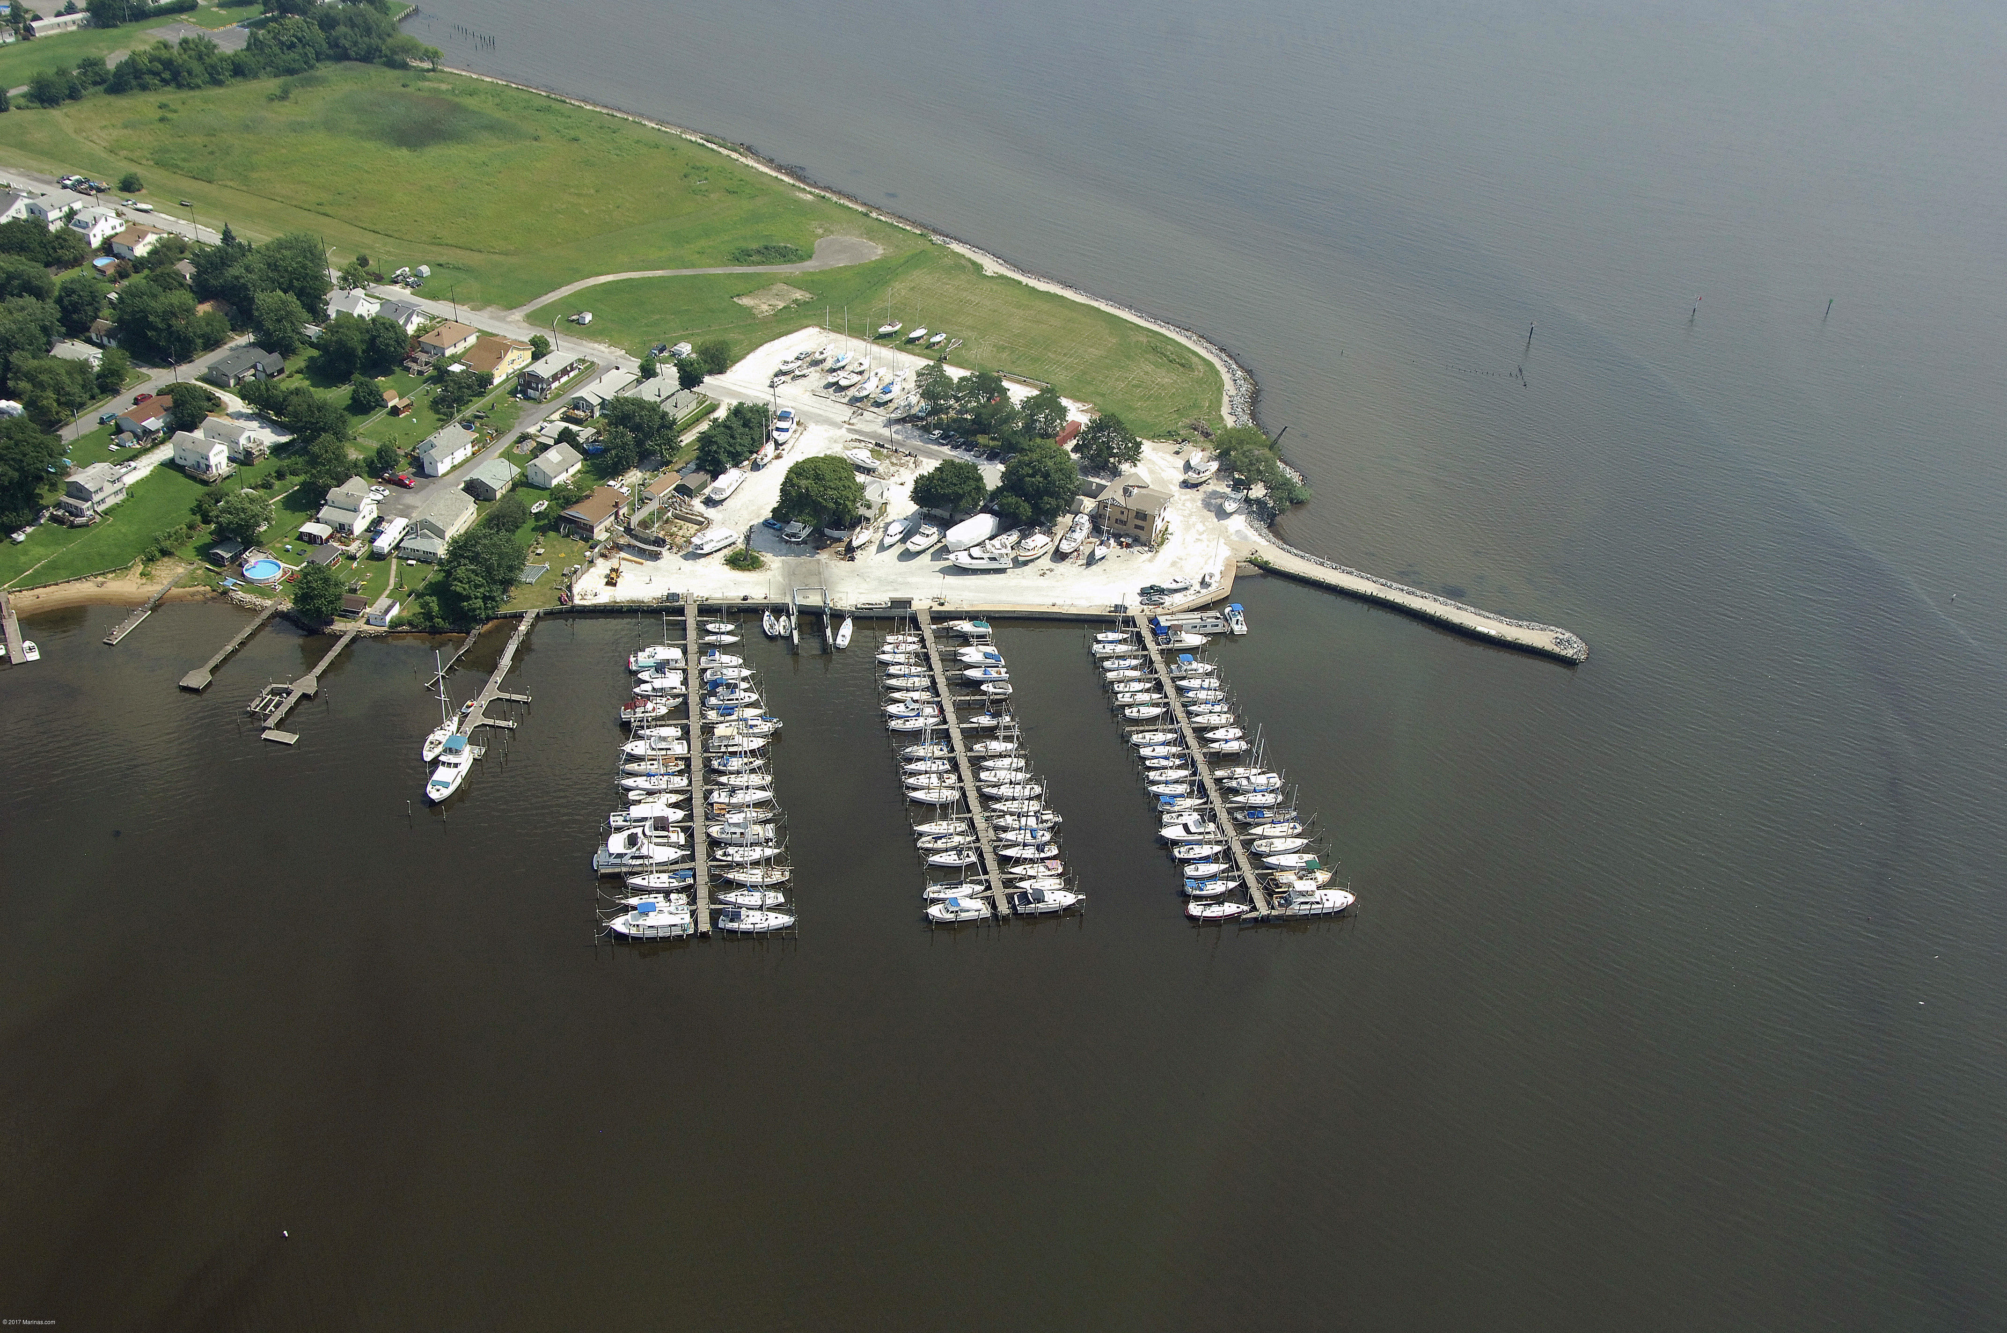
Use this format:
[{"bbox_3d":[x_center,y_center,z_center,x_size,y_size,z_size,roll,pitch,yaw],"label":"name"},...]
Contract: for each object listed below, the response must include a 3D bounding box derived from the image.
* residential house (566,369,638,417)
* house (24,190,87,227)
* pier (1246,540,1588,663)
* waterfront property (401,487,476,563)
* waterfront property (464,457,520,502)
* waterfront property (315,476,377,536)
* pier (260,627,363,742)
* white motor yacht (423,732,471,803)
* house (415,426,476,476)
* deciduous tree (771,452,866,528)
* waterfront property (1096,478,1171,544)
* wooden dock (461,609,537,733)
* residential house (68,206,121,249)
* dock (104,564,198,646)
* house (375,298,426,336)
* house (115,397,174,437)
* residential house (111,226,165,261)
[{"bbox_3d":[-90.400,-62.456,455.659,7.060,4.680,16.290,18,37,19],"label":"residential house"},{"bbox_3d":[-239.320,-115.540,506.340,7.940,7.000,10.890,20,37,22],"label":"house"},{"bbox_3d":[85.356,-13.612,413.134,71.000,2.200,15.000,20,37,20],"label":"pier"},{"bbox_3d":[-111.189,-28.059,394.200,8.800,5.900,18.500,10,33,8],"label":"waterfront property"},{"bbox_3d":[-105.082,-38.884,413.250,7.200,4.100,10.000,13,34,13],"label":"waterfront property"},{"bbox_3d":[-132.430,-32.790,405.187,8.450,7.200,9.600,15,36,13],"label":"waterfront property"},{"bbox_3d":[-120.653,3.107,354.981,8.411,1.400,36.001,10,33,8],"label":"pier"},{"bbox_3d":[-92.270,17.520,334.650,4.800,5.600,15.800,4,34,0],"label":"white motor yacht"},{"bbox_3d":[-117.700,-45.507,419.951,6.500,6.100,11.700,16,35,17],"label":"house"},{"bbox_3d":[-38.876,-37.966,418.728,18.300,14.000,18.300,3,35,-2],"label":"deciduous tree"},{"bbox_3d":[27.472,-32.864,417.787,11.900,8.700,11.500,15,34,15],"label":"waterfront property"},{"bbox_3d":[-87.366,2.058,360.696,9.208,1.400,44.677,7,33,3],"label":"wooden dock"},{"bbox_3d":[-229.296,-111.796,506.967,7.450,6.990,10.950,20,37,20],"label":"residential house"},{"bbox_3d":[-158.400,-11.150,373.170,2.400,1.800,26.820,10,34,9],"label":"dock"},{"bbox_3d":[-143.682,-84.649,480.023,8.940,5.600,8.500,19,37,19],"label":"house"},{"bbox_3d":[-180.880,-54.250,426.780,7.500,3.800,12.120,20,37,22],"label":"house"},{"bbox_3d":[-213.250,-105.740,495.890,7.230,5.730,10.630,21,37,23],"label":"residential house"}]

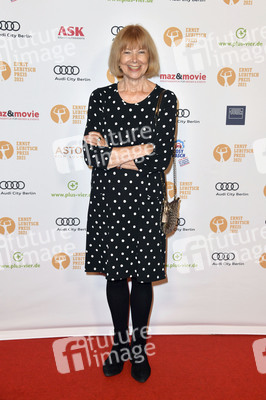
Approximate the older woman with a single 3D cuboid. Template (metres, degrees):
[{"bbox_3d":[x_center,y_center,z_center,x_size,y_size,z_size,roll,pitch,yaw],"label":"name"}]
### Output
[{"bbox_3d":[-0.005,0.045,2.620,0.460,1.670,0.350,2,13,4],"label":"older woman"}]

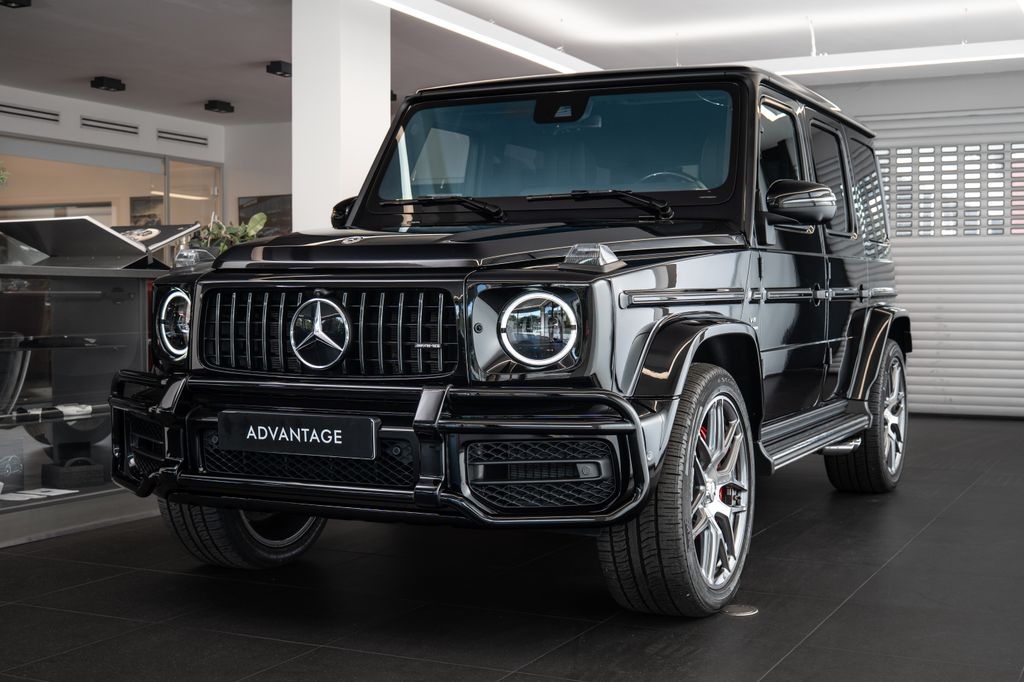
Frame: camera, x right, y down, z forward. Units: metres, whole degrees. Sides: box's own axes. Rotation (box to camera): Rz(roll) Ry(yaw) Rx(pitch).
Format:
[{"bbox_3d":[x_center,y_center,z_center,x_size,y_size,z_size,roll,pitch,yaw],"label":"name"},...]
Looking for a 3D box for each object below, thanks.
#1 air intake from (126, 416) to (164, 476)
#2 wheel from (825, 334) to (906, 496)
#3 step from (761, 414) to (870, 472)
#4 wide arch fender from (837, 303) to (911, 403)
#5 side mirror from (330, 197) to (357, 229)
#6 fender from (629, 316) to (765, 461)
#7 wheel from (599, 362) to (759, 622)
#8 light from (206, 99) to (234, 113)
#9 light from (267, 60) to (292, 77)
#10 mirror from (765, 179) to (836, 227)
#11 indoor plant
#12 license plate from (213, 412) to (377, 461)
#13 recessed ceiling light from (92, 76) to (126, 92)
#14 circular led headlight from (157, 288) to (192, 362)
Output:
[{"bbox_3d":[-1.111,0.340,4.052,0.360,0.185,0.090,1,2,42],"label":"air intake"},{"bbox_3d":[1.833,0.371,6.578,0.284,0.785,0.785,1,2,27],"label":"wheel"},{"bbox_3d":[1.224,0.382,5.251,0.155,0.120,1.740,1,2,27],"label":"step"},{"bbox_3d":[1.868,0.033,6.459,0.170,0.430,1.140,1,2,27],"label":"wide arch fender"},{"bbox_3d":[-0.675,-0.541,5.559,0.250,0.175,0.140,1,2,27],"label":"side mirror"},{"bbox_3d":[0.582,0.116,3.906,0.170,0.420,1.060,1,2,27],"label":"fender"},{"bbox_3d":[0.527,0.456,3.980,0.300,0.785,0.790,1,2,25],"label":"wheel"},{"bbox_3d":[-2.822,-2.268,12.369,0.150,0.090,0.250,1,2,27],"label":"light"},{"bbox_3d":[-1.793,-2.136,10.030,0.130,0.100,0.250,1,2,27],"label":"light"},{"bbox_3d":[1.060,-0.512,4.714,0.250,0.175,0.140,1,2,27],"label":"mirror"},{"bbox_3d":[-1.710,-0.588,7.800,0.420,0.420,0.400,0,2,0],"label":"indoor plant"},{"bbox_3d":[-0.603,0.262,3.583,0.530,0.113,0.025,1,2,27],"label":"license plate"},{"bbox_3d":[-3.500,-2.230,11.098,0.150,0.090,0.250,1,2,27],"label":"recessed ceiling light"},{"bbox_3d":[-1.042,-0.054,4.101,0.230,0.230,0.110,2,3,39],"label":"circular led headlight"}]

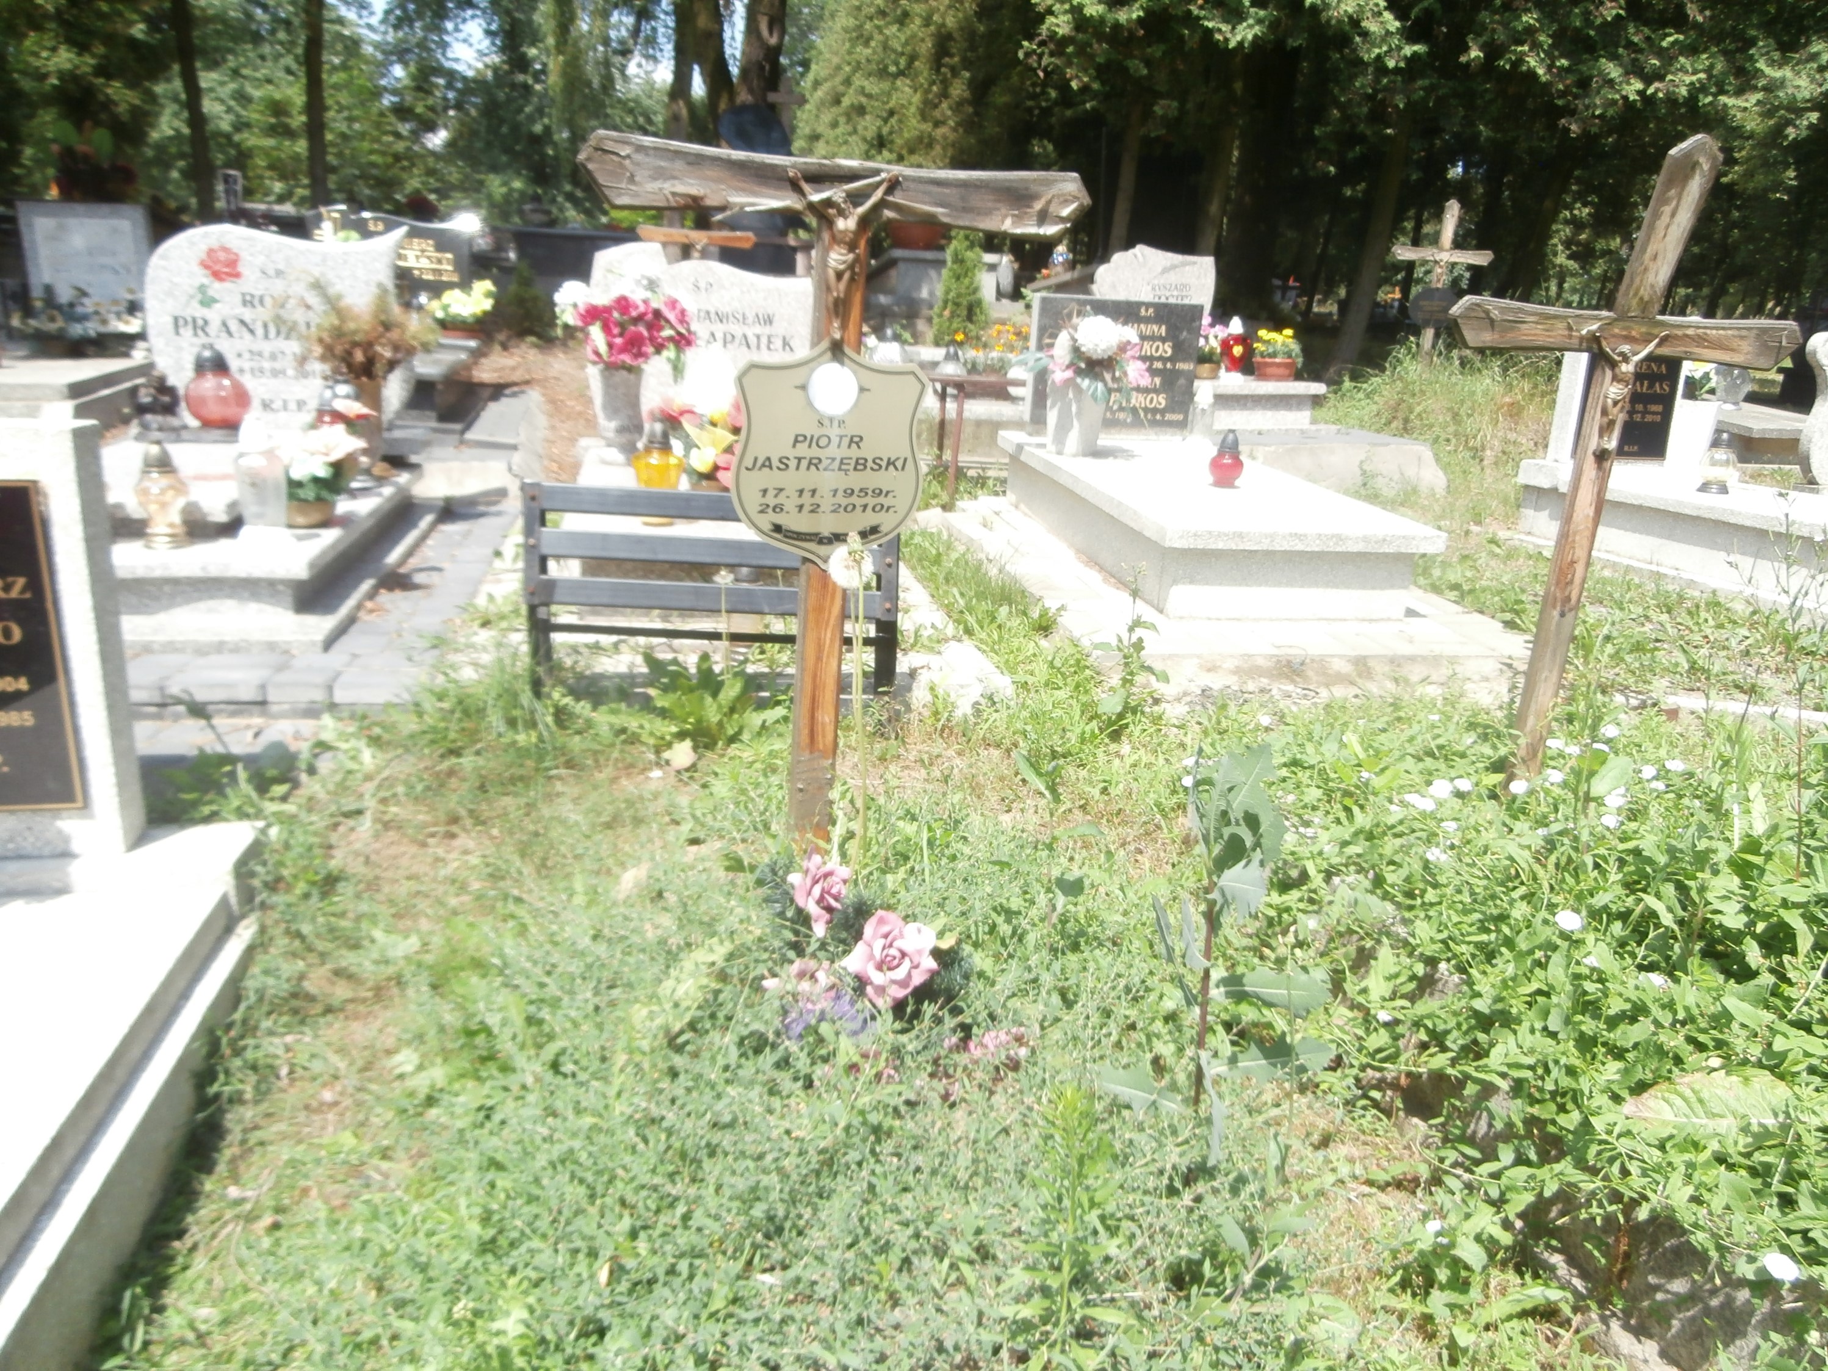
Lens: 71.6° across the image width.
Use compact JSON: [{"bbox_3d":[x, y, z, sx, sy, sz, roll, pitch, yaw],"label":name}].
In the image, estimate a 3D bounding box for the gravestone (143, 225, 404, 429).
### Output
[{"bbox_3d":[-2.378,-1.333,4.784,0.893,0.728,0.120,0,19,-11],"label":"gravestone"}]

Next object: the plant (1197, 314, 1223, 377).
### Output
[{"bbox_3d":[1.497,-1.722,6.450,0.170,0.320,0.170,0,19,-11],"label":"plant"}]

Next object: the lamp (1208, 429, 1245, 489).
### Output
[{"bbox_3d":[1.110,-0.795,4.444,0.122,0.200,0.122,0,19,-11],"label":"lamp"}]

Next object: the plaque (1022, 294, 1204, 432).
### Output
[{"bbox_3d":[0.897,-1.420,5.705,0.745,0.608,0.090,0,19,-11],"label":"plaque"}]

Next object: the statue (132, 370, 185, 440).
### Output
[{"bbox_3d":[-2.754,-1.036,4.600,0.180,0.229,0.152,0,19,-11],"label":"statue"}]

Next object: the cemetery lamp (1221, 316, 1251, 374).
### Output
[{"bbox_3d":[1.635,-1.719,6.450,0.150,0.310,0.150,0,19,-11],"label":"cemetery lamp"}]

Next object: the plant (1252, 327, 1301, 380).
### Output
[{"bbox_3d":[1.846,-1.683,6.450,0.250,0.265,0.220,0,19,-11],"label":"plant"}]

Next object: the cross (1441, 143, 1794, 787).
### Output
[{"bbox_3d":[1.612,-0.460,3.035,0.875,1.570,0.090,2,19,-7],"label":"cross"}]

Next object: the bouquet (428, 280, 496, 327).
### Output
[{"bbox_3d":[-2.490,-2.089,6.973,0.370,0.264,0.266,0,19,-11],"label":"bouquet"}]

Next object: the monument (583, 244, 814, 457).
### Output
[{"bbox_3d":[-0.848,-1.352,5.051,0.893,0.739,0.120,0,19,-11],"label":"monument"}]

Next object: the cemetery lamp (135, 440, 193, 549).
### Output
[{"bbox_3d":[-1.758,-0.451,2.957,0.128,0.242,0.128,0,19,-11],"label":"cemetery lamp"}]

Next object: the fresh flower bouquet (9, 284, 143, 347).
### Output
[{"bbox_3d":[-3.872,-1.686,5.826,0.551,0.284,0.294,0,19,-11],"label":"fresh flower bouquet"}]

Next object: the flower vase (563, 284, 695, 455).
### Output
[{"bbox_3d":[-1.034,-1.143,4.604,0.446,0.607,0.389,0,19,-11],"label":"flower vase"}]

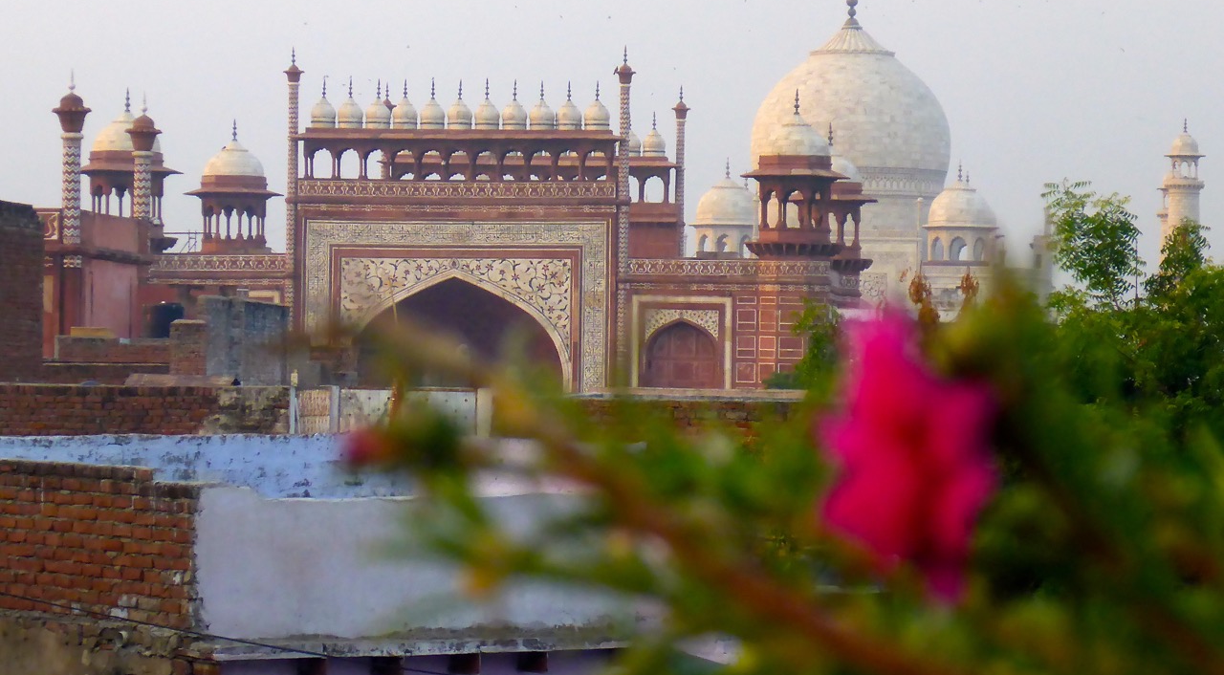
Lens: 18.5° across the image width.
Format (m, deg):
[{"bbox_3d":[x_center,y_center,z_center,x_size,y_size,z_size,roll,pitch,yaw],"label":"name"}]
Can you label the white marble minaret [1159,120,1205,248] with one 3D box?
[{"bbox_3d":[81.125,-10.216,531.840,6.600,41.600,6.600,1,0,7],"label":"white marble minaret"}]

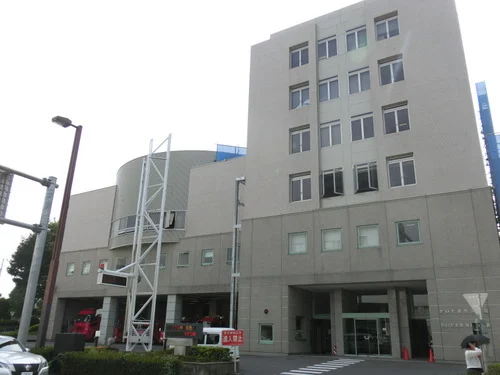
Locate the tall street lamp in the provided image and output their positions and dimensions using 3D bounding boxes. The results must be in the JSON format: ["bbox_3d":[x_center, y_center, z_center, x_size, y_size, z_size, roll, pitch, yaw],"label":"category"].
[{"bbox_3d":[-7.743,1.838,15.901,0.400,9.874,1.500,-10,-22,29],"label":"tall street lamp"}]

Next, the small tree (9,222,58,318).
[{"bbox_3d":[-16.231,7.139,31.497,3.500,9.472,3.500,11,-21,-25],"label":"small tree"}]

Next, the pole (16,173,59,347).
[{"bbox_3d":[-7.867,3.009,15.360,0.340,7.211,0.340,-10,-22,29],"label":"pole"}]

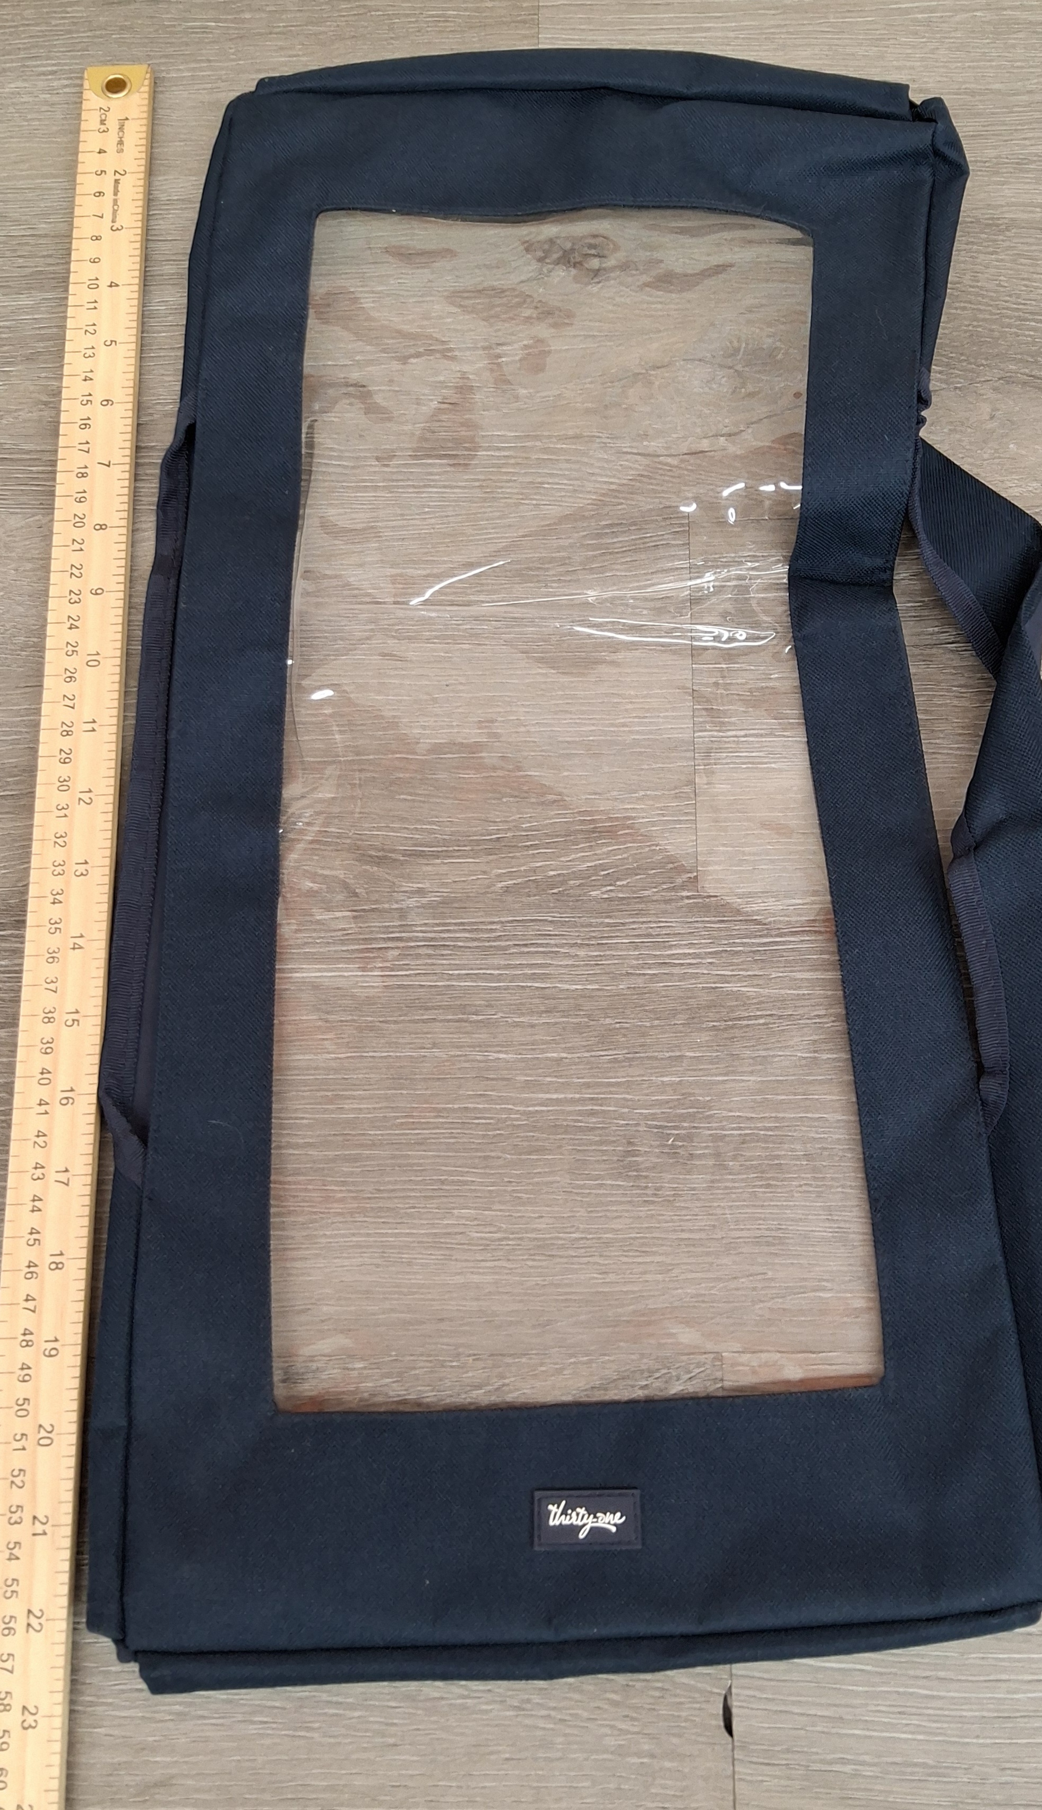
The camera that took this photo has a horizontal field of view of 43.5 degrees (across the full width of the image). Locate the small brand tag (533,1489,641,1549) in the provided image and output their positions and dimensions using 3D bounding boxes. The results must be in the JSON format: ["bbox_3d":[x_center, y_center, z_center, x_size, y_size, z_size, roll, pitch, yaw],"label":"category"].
[{"bbox_3d":[0.019,0.179,0.381,0.031,0.002,0.016,-1,76,1],"label":"small brand tag"}]

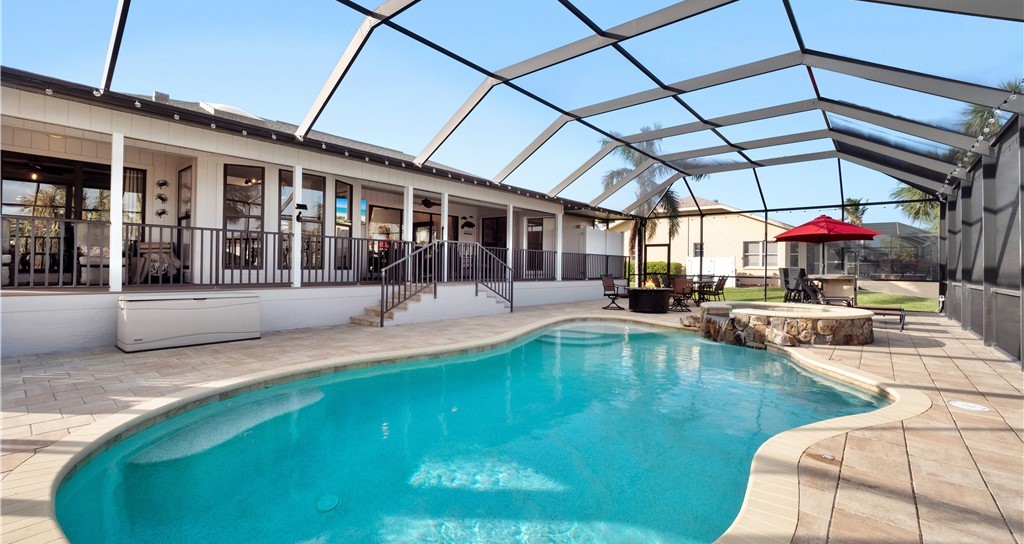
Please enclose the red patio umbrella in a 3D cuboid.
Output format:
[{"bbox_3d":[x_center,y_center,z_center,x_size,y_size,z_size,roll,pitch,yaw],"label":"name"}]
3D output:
[{"bbox_3d":[9.167,-0.233,12.078,3.000,2.780,3.000,2,1,42],"label":"red patio umbrella"}]

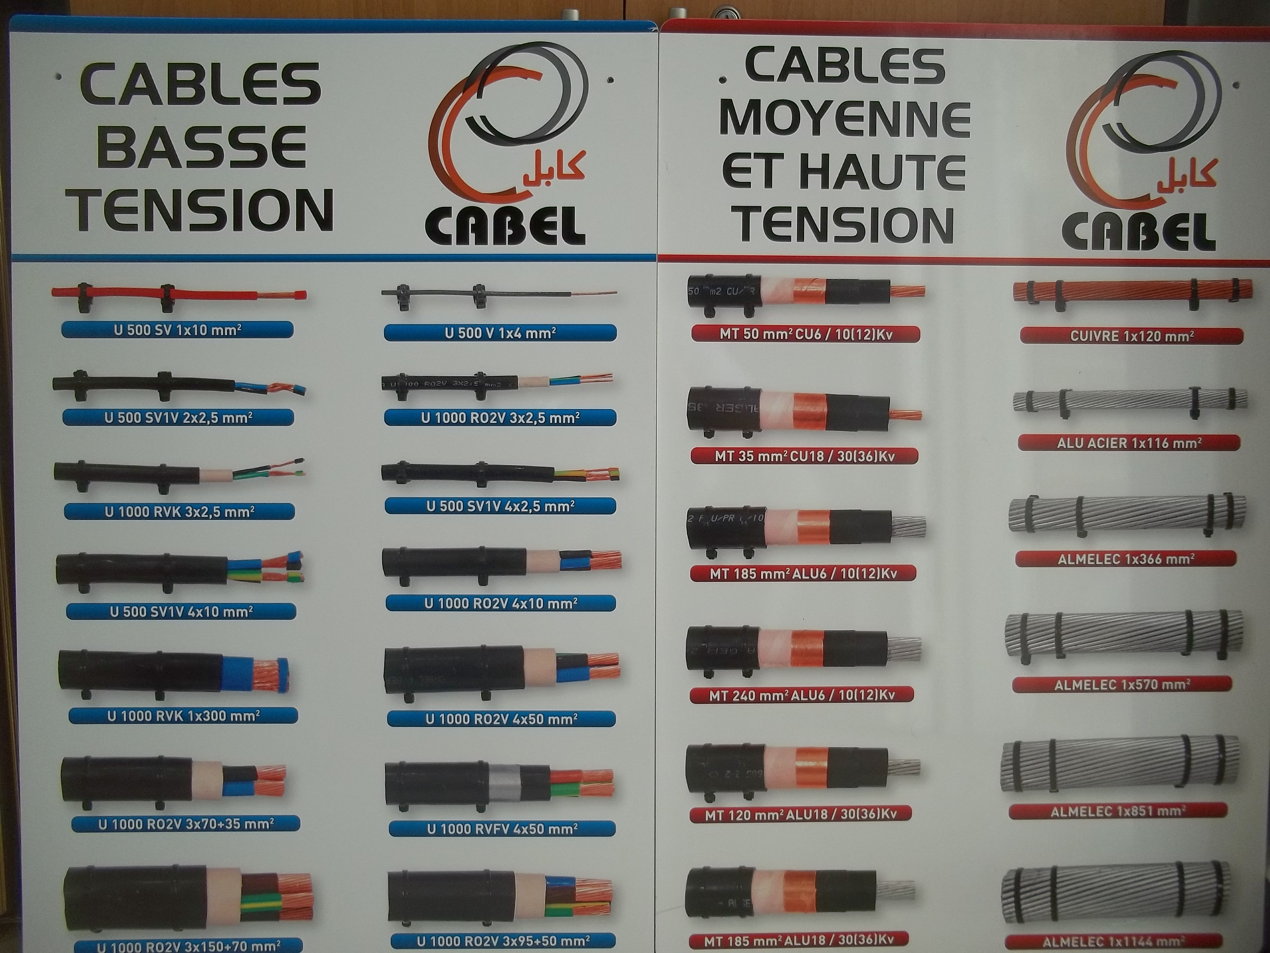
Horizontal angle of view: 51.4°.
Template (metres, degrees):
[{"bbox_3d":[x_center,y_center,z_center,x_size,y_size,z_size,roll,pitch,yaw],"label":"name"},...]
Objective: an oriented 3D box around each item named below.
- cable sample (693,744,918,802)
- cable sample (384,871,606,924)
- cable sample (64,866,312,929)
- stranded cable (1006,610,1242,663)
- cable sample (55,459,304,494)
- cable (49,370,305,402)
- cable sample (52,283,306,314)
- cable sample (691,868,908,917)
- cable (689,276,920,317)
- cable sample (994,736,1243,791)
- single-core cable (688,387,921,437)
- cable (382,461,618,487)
[{"bbox_3d":[0.131,0.230,1.022,0.180,0.044,0.037,0,3,-1],"label":"cable sample"},{"bbox_3d":[-0.104,0.325,1.020,0.172,0.042,0.039,0,3,-1],"label":"cable sample"},{"bbox_3d":[-0.341,0.322,1.010,0.184,0.049,0.048,0,3,-1],"label":"cable sample"},{"bbox_3d":[0.377,0.122,1.022,0.172,0.039,0.032,0,4,-1],"label":"stranded cable"},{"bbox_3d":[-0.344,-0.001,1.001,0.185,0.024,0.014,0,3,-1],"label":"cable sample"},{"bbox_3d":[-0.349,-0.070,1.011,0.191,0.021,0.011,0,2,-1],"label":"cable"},{"bbox_3d":[-0.343,-0.135,0.997,0.189,0.021,0.008,0,3,-1],"label":"cable sample"},{"bbox_3d":[0.129,0.326,1.037,0.180,0.039,0.039,0,4,-2],"label":"cable sample"},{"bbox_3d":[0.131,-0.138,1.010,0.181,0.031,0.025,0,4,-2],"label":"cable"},{"bbox_3d":[0.377,0.223,1.027,0.179,0.041,0.039,-2,3,-1],"label":"cable sample"},{"bbox_3d":[0.129,-0.050,1.005,0.176,0.036,0.033,0,4,-1],"label":"single-core cable"},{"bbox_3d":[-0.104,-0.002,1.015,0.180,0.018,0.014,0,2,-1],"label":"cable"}]

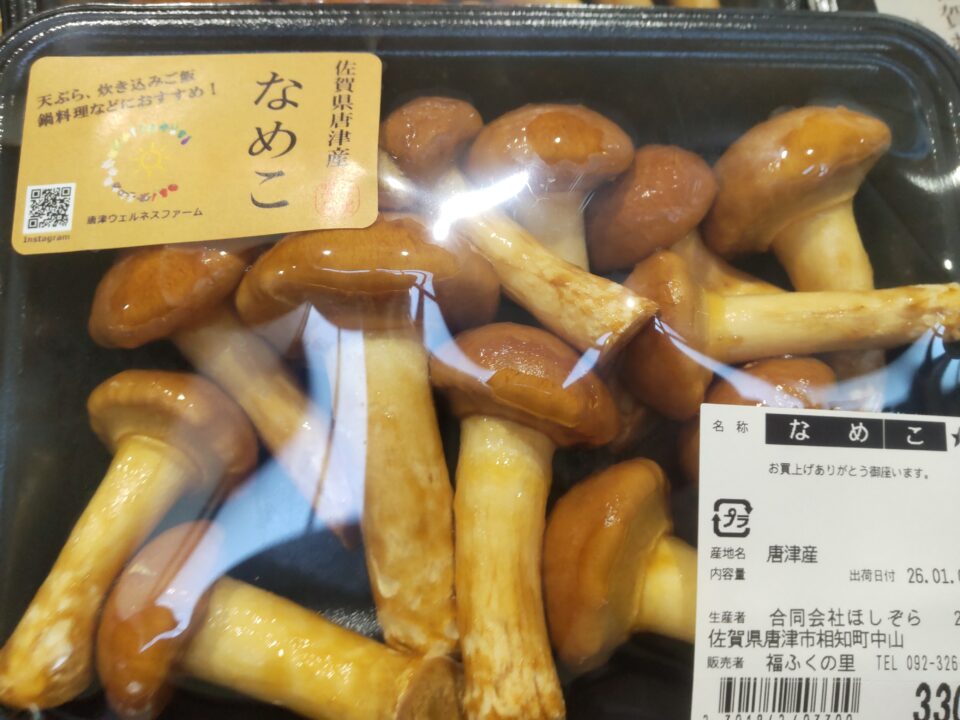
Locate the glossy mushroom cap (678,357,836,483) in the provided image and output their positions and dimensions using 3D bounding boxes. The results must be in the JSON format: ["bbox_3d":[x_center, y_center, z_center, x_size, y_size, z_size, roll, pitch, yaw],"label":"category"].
[{"bbox_3d":[0.058,0.011,0.138,0.032,0.029,0.020,-32,116,0],"label":"glossy mushroom cap"}]

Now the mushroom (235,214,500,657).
[{"bbox_3d":[-0.017,0.016,0.125,0.047,0.040,0.081,-9,94,-9],"label":"mushroom"}]

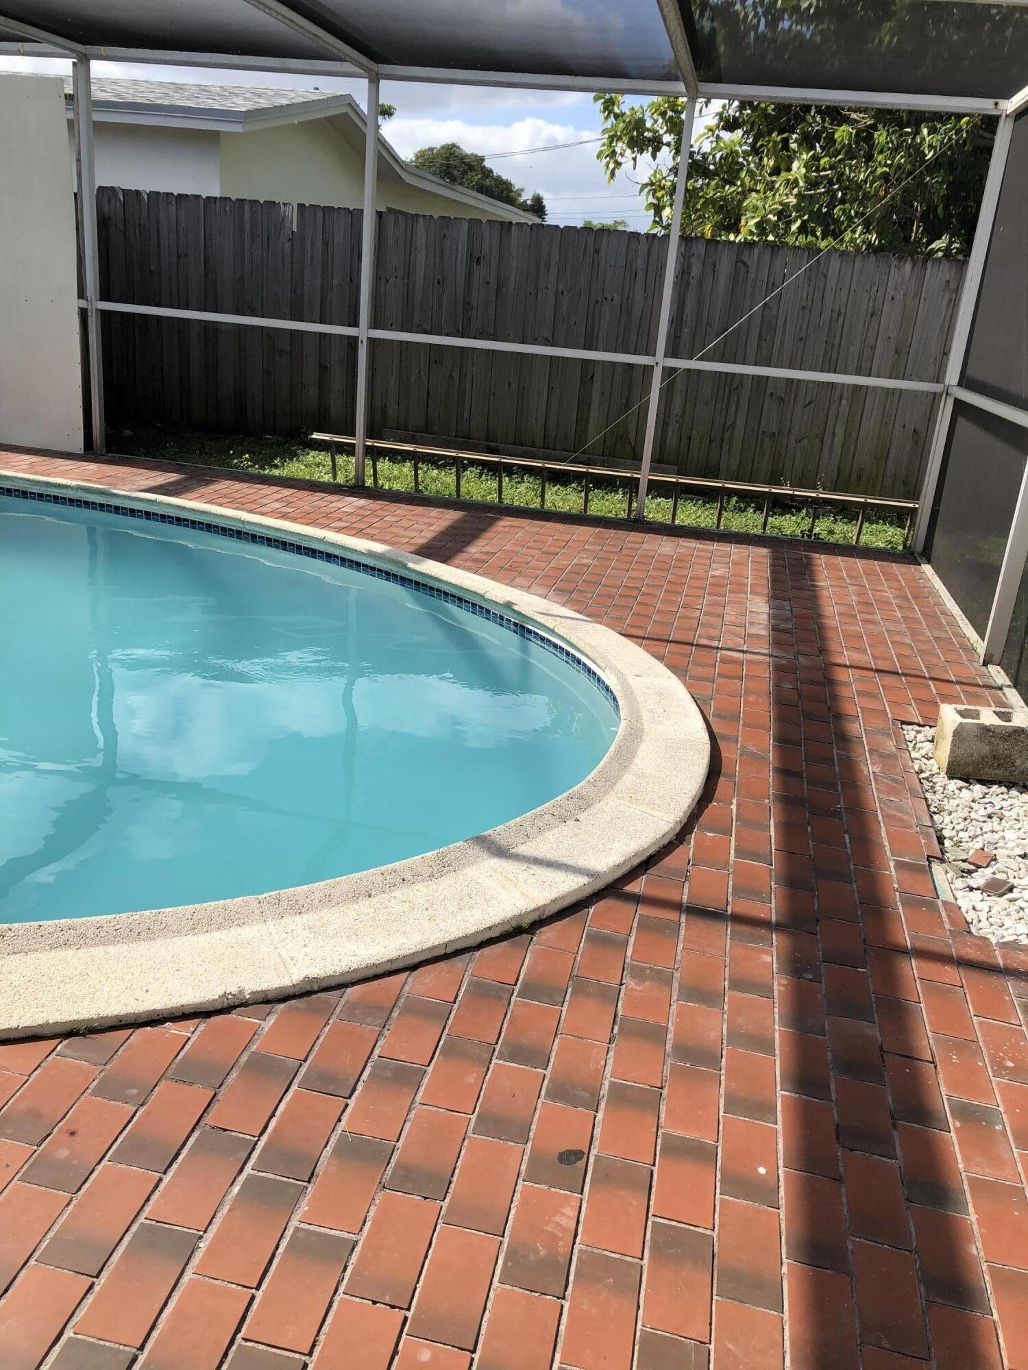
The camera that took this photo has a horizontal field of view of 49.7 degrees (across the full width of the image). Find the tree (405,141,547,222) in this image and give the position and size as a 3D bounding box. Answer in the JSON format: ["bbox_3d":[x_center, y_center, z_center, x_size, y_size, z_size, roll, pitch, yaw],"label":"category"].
[{"bbox_3d":[-1.577,-13.558,33.910,4.600,5.500,4.400,5,19,0],"label":"tree"}]

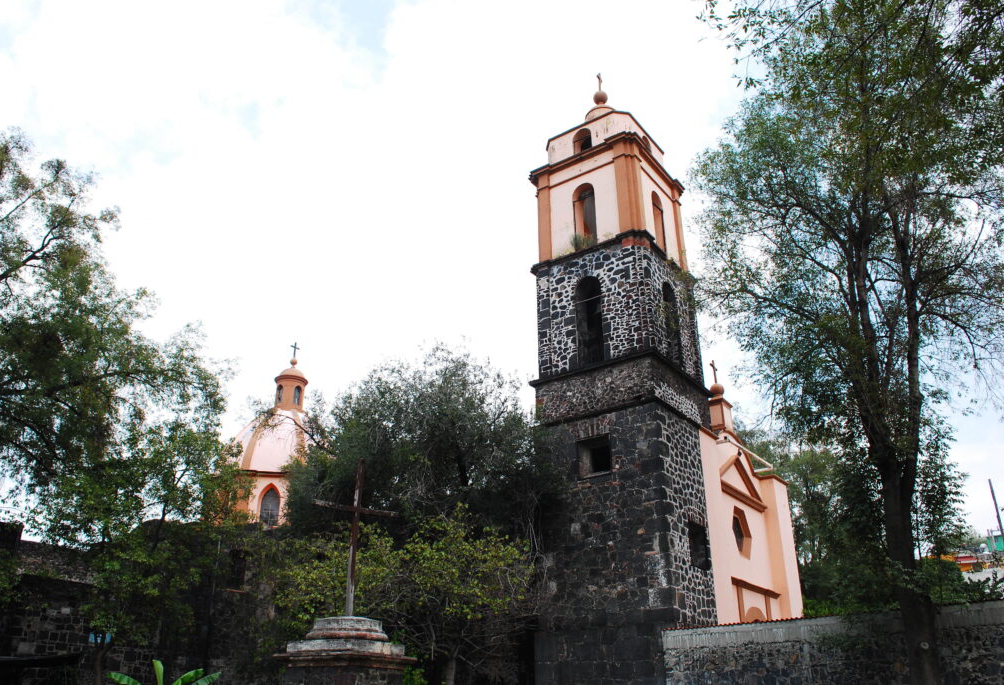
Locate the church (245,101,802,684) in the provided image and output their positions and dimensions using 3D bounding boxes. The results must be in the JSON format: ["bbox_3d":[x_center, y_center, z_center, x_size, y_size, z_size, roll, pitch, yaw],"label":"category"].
[{"bbox_3d":[-5.113,5.322,40.883,35.230,27.340,13.130,-16,-30,33],"label":"church"}]

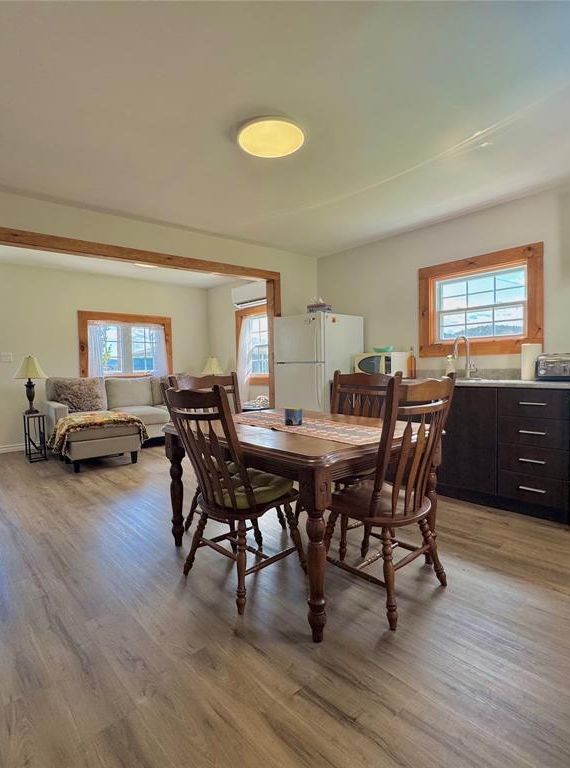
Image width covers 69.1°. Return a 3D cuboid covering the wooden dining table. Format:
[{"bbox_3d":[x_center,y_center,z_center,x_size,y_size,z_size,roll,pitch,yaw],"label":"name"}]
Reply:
[{"bbox_3d":[0.053,0.618,2.309,0.960,0.727,1.325,-4,3,-40],"label":"wooden dining table"}]

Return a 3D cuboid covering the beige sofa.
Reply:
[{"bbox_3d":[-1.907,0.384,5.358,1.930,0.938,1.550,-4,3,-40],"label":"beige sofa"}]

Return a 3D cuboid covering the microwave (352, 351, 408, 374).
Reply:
[{"bbox_3d":[0.969,-0.170,4.072,0.330,0.262,0.440,-4,3,-40],"label":"microwave"}]

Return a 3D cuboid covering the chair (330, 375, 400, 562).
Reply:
[{"bbox_3d":[0.391,0.453,2.625,0.560,1.040,0.500,-3,2,-39],"label":"chair"}]

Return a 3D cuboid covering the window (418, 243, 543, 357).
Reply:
[{"bbox_3d":[1.676,-0.681,3.647,0.100,0.860,1.090,-3,2,-39],"label":"window"}]

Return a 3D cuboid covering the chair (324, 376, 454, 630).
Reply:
[{"bbox_3d":[0.449,0.474,2.008,0.500,1.030,0.570,-3,2,-42],"label":"chair"}]

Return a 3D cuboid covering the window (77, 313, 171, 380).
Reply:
[{"bbox_3d":[-2.454,-0.565,6.506,1.450,1.040,0.120,-3,2,-39],"label":"window"}]

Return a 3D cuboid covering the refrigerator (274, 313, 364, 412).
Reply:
[{"bbox_3d":[0.383,0.078,4.546,0.680,1.615,0.725,-4,3,-40],"label":"refrigerator"}]

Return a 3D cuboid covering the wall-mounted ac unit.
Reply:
[{"bbox_3d":[-0.400,-1.263,5.886,0.230,0.280,0.870,-4,3,-40],"label":"wall-mounted ac unit"}]

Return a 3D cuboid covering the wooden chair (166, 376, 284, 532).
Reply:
[{"bbox_3d":[-0.369,0.455,2.792,0.550,1.040,0.620,-4,3,-40],"label":"wooden chair"}]

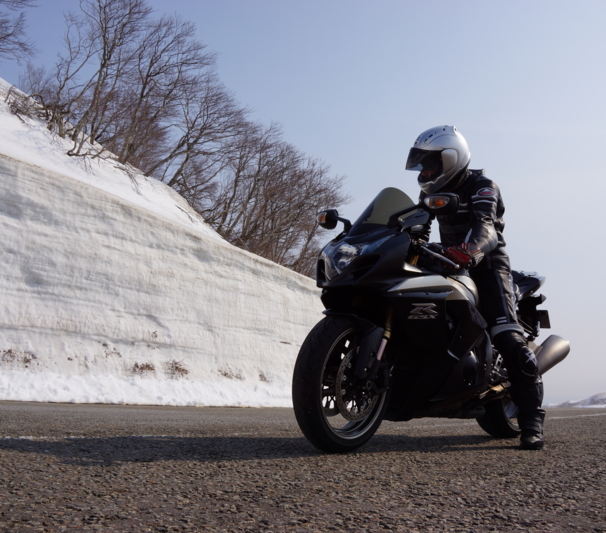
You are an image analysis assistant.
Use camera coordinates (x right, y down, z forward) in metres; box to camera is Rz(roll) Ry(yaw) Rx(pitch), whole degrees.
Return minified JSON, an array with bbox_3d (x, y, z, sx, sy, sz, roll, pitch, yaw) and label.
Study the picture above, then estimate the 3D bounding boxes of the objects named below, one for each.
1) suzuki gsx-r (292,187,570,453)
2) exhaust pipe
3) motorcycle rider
[{"bbox_3d":[0.734,0.312,3.011,2.045,1.150,0.800,12,-9,-43],"label":"suzuki gsx-r"},{"bbox_3d":[1.342,0.511,3.315,0.430,0.150,0.130,-20,12,-38],"label":"exhaust pipe"},{"bbox_3d":[0.746,0.092,3.001,0.820,1.560,0.750,12,-18,-43],"label":"motorcycle rider"}]

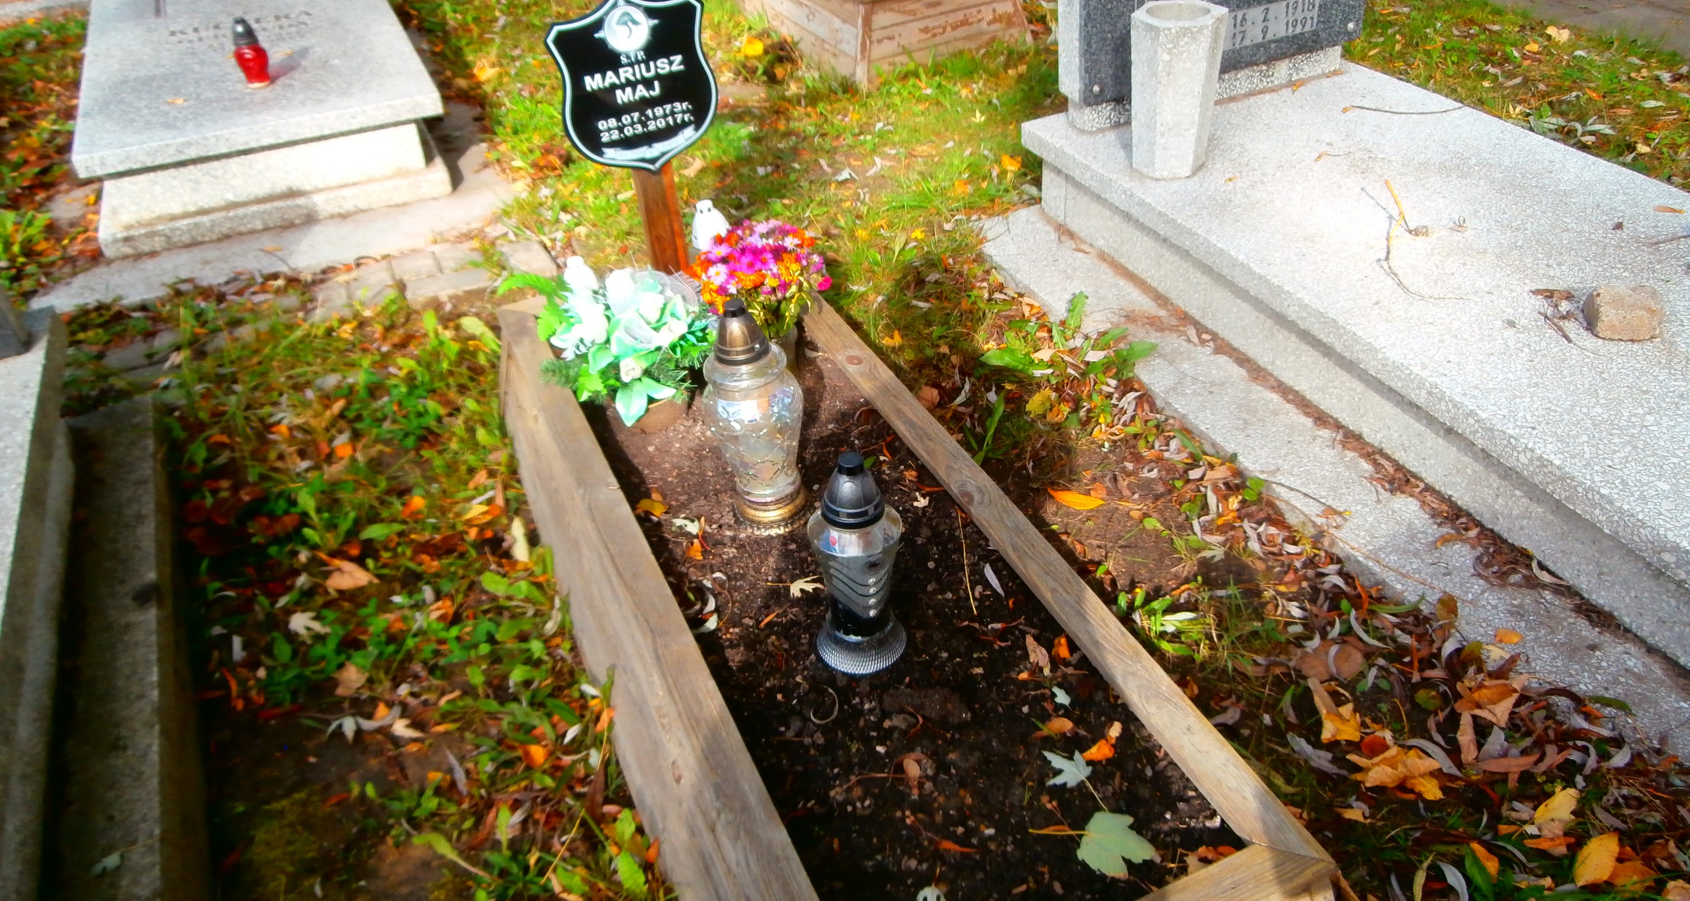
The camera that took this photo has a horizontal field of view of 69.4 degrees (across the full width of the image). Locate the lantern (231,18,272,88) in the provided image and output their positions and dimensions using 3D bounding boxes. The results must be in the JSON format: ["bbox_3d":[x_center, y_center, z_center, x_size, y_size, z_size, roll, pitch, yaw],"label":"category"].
[{"bbox_3d":[-1.946,-1.296,3.980,0.102,0.211,0.102,-16,39,-17],"label":"lantern"}]

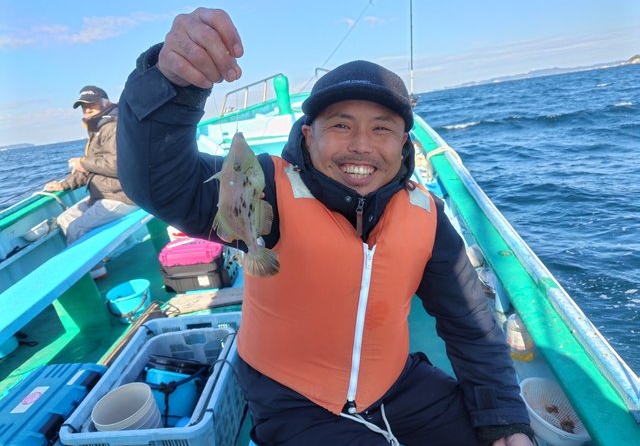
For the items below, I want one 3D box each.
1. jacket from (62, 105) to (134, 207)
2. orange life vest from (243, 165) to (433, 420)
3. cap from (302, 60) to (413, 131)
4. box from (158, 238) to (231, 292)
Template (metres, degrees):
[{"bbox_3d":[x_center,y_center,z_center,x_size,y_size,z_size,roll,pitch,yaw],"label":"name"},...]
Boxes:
[{"bbox_3d":[-1.466,-0.464,2.880,0.520,0.660,0.500,-12,16,-14],"label":"jacket"},{"bbox_3d":[0.020,0.116,0.890,0.370,0.480,0.280,5,13,-6],"label":"orange life vest"},{"bbox_3d":[0.067,-0.245,0.785,0.185,0.125,0.260,5,13,-2],"label":"cap"},{"bbox_3d":[-0.759,0.253,2.560,0.340,0.250,0.260,-6,15,7],"label":"box"}]

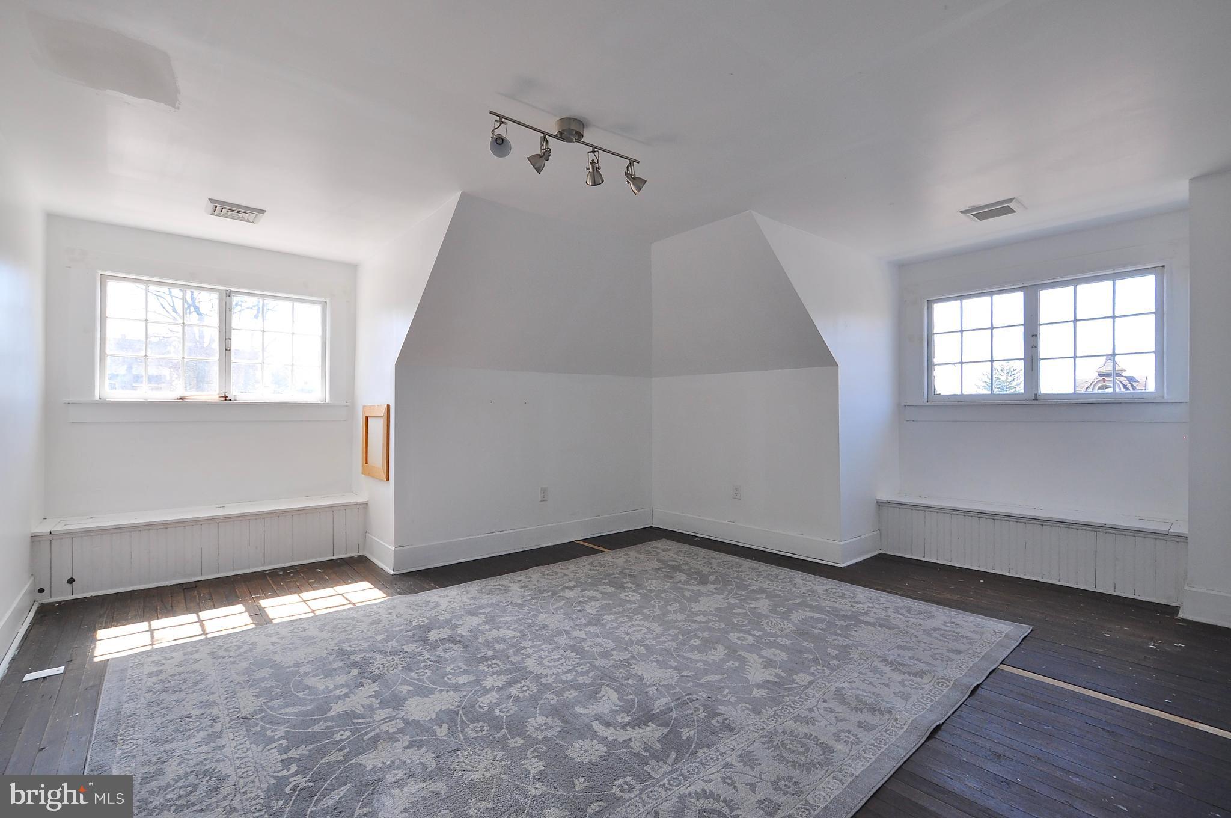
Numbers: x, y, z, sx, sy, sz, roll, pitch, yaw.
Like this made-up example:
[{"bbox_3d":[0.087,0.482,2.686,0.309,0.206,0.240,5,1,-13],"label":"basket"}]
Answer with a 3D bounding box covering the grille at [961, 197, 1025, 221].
[{"bbox_3d":[2.372,-1.233,3.217,0.285,0.025,0.240,-1,-1,44],"label":"grille"}]

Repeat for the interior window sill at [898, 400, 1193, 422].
[{"bbox_3d":[2.993,0.025,3.716,1.610,0.140,0.060,-1,-1,44],"label":"interior window sill"}]

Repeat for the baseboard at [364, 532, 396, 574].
[{"bbox_3d":[-1.677,1.015,3.646,0.030,0.180,0.630,1,-1,-42],"label":"baseboard"}]

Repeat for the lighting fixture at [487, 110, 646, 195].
[{"bbox_3d":[-0.190,-1.140,2.263,0.750,0.230,0.150,0,-1,-34],"label":"lighting fixture"}]

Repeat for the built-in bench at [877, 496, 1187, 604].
[{"bbox_3d":[2.760,0.898,3.555,1.630,0.410,0.530,-1,-1,44],"label":"built-in bench"}]

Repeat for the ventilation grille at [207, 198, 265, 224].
[{"bbox_3d":[-2.393,-1.233,3.227,0.290,0.025,0.250,1,-1,-37],"label":"ventilation grille"}]

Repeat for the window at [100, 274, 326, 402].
[{"bbox_3d":[-2.934,-0.478,3.849,1.340,0.850,0.080,1,-1,-37],"label":"window"}]

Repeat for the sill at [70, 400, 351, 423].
[{"bbox_3d":[-2.907,0.029,3.820,1.670,0.140,0.060,1,-1,-37],"label":"sill"}]

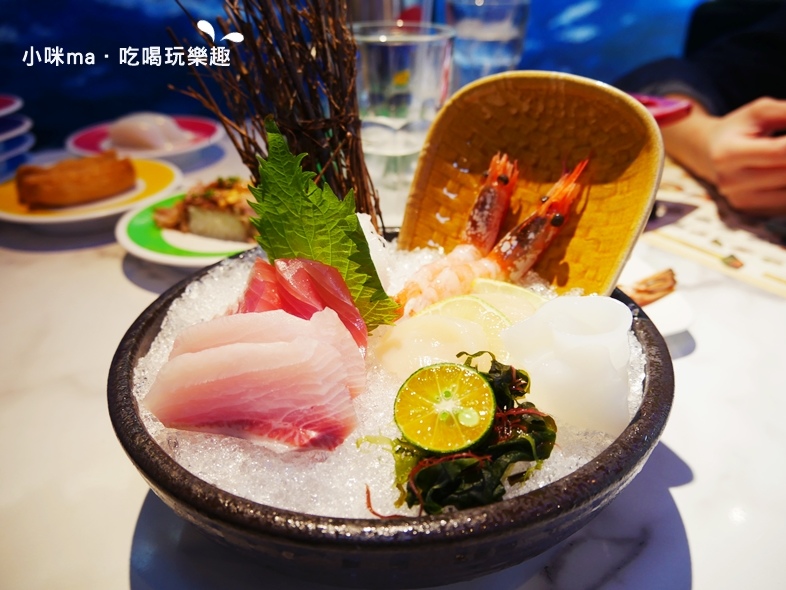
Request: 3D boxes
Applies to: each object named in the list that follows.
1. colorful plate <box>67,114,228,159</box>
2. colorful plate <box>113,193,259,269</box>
[{"bbox_3d":[-0.242,-0.148,0.637,0.150,0.024,0.150,0,30,0],"label":"colorful plate"},{"bbox_3d":[-0.118,-0.044,0.459,0.150,0.024,0.150,0,30,0],"label":"colorful plate"}]

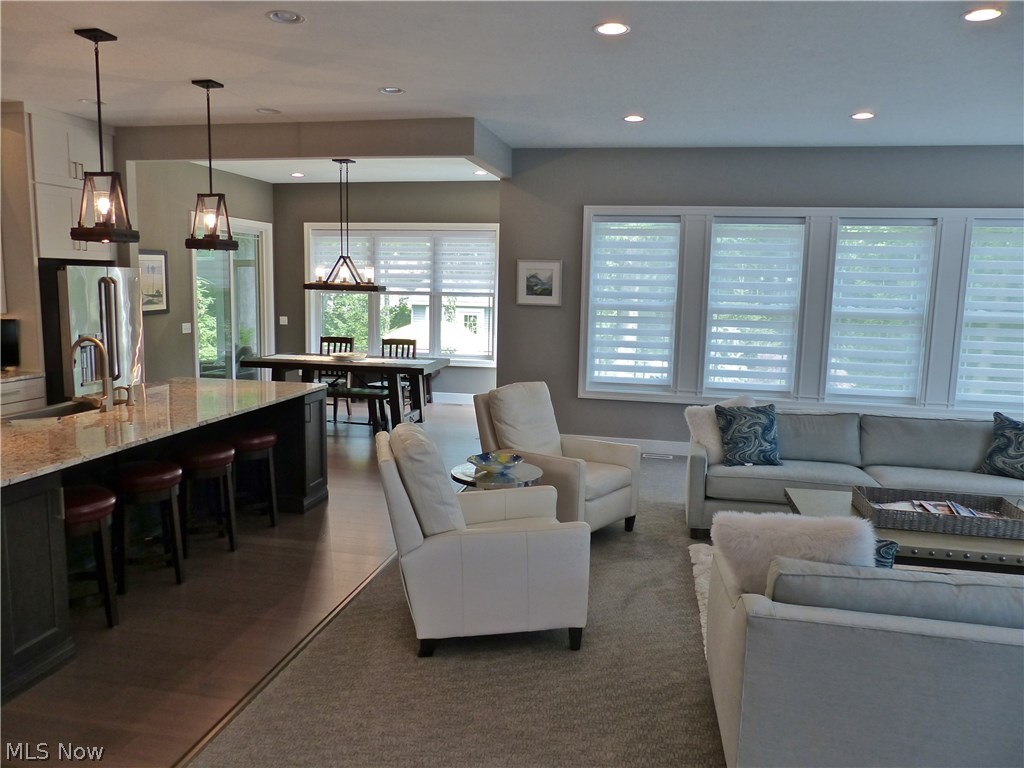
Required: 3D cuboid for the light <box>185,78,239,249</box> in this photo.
[{"bbox_3d":[-2.118,-1.525,5.207,0.250,1.145,0.250,3,8,11],"label":"light"}]

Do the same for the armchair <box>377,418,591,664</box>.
[{"bbox_3d":[-0.168,0.742,3.700,0.975,0.985,0.700,0,8,-11],"label":"armchair"}]

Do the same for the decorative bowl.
[{"bbox_3d":[-0.107,0.494,4.549,0.340,0.095,0.340,1,8,0],"label":"decorative bowl"}]

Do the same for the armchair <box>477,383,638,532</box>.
[{"bbox_3d":[0.304,0.536,5.234,0.975,0.985,0.700,9,11,43],"label":"armchair"}]

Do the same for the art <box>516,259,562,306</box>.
[{"bbox_3d":[0.276,-1.034,7.569,0.460,0.460,0.030,3,8,11],"label":"art"}]

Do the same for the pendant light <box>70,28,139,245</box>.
[{"bbox_3d":[-2.326,-1.386,4.194,0.250,1.145,0.250,3,8,11],"label":"pendant light"}]

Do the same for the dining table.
[{"bbox_3d":[-1.911,0.102,8.726,2.130,0.760,0.980,3,8,10],"label":"dining table"}]

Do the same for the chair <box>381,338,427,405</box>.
[{"bbox_3d":[-1.453,-0.032,9.034,0.450,0.960,0.560,3,8,10],"label":"chair"}]

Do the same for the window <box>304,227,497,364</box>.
[{"bbox_3d":[-1.533,-1.235,10.155,2.776,1.860,0.120,3,8,11],"label":"window"}]

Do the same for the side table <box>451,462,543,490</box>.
[{"bbox_3d":[-0.097,0.832,4.538,0.560,0.575,0.560,3,8,11],"label":"side table"}]

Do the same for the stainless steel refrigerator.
[{"bbox_3d":[-3.977,-0.180,6.730,0.780,1.780,0.900,3,8,11],"label":"stainless steel refrigerator"}]

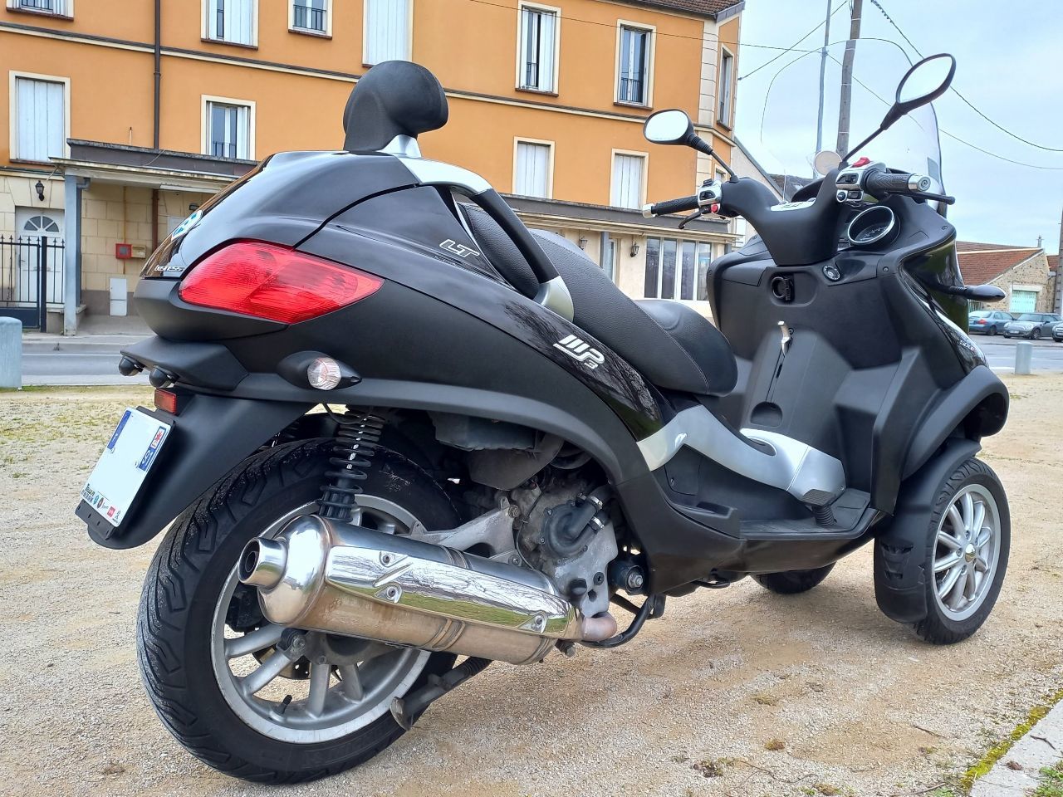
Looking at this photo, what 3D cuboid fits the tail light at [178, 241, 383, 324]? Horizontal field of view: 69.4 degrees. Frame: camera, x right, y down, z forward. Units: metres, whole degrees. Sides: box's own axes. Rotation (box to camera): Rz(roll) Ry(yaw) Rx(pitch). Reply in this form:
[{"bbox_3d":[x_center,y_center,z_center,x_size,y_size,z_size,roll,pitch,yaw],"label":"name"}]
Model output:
[{"bbox_3d":[-0.322,-0.150,0.989,0.130,0.108,0.245,7,6,45],"label":"tail light"}]

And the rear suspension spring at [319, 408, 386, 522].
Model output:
[{"bbox_3d":[-0.256,0.094,1.085,0.062,0.187,0.062,19,-6,-37],"label":"rear suspension spring"}]

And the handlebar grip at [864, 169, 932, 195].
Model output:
[{"bbox_3d":[0.723,-0.429,1.522,0.040,0.040,0.157,1,18,-25],"label":"handlebar grip"}]

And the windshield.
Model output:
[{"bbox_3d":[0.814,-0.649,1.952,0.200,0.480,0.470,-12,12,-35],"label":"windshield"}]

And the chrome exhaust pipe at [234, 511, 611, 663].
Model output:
[{"bbox_3d":[-0.110,0.303,1.138,0.655,0.150,0.150,23,-9,-38],"label":"chrome exhaust pipe"}]

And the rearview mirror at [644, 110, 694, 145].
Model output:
[{"bbox_3d":[0.370,-0.717,2.033,0.050,0.095,0.155,-1,6,-43],"label":"rearview mirror"}]

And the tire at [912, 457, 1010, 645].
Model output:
[{"bbox_3d":[1.066,0.379,1.943,0.473,0.473,0.120,0,5,-35],"label":"tire"}]

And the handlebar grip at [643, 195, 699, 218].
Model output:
[{"bbox_3d":[0.368,-0.504,2.025,0.161,0.040,0.040,-7,-2,35],"label":"handlebar grip"}]

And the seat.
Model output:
[{"bbox_3d":[0.128,-0.165,1.497,0.780,0.320,0.360,0,6,-37],"label":"seat"}]

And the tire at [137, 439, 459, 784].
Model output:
[{"bbox_3d":[-0.326,0.331,1.217,0.540,0.540,0.140,0,6,-37],"label":"tire"}]

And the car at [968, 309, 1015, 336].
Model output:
[{"bbox_3d":[26.400,-4.220,43.700,4.300,1.430,1.720,1,4,-25],"label":"car"}]

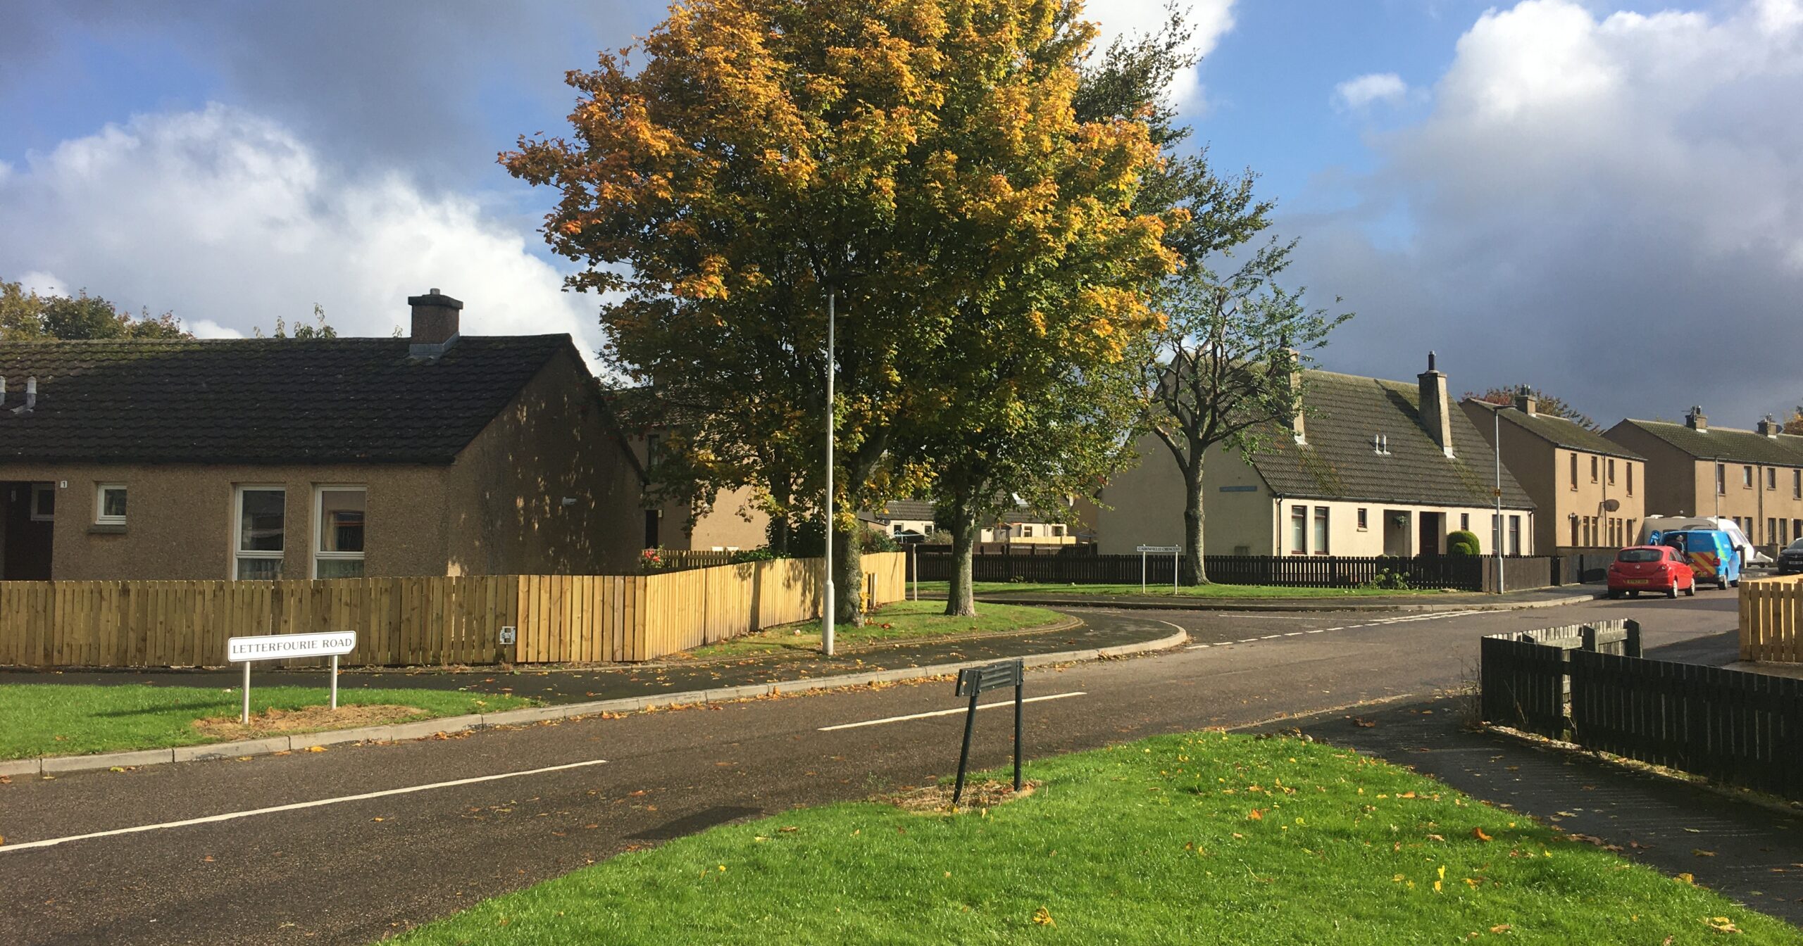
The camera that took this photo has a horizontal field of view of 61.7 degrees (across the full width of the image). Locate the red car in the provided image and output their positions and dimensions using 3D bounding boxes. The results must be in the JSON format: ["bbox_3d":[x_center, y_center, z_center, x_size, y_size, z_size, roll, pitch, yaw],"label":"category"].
[{"bbox_3d":[21.240,2.753,42.678,1.740,1.490,4.000,-1,-4,37],"label":"red car"}]

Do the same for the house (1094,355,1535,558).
[{"bbox_3d":[16.223,-0.295,58.152,16.260,8.300,8.430,3,-4,-38],"label":"house"}]

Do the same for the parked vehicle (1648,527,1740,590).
[{"bbox_3d":[28.097,3.091,53.056,1.920,1.970,4.900,-1,-4,37],"label":"parked vehicle"}]

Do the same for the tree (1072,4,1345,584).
[{"bbox_3d":[9.605,-5.517,47.839,8.800,18.000,8.400,1,-3,0],"label":"tree"}]

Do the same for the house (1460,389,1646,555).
[{"bbox_3d":[28.966,0.340,70.614,7.570,8.000,12.740,-2,-4,42],"label":"house"}]

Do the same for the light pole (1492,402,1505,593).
[{"bbox_3d":[16.618,0.727,41.507,0.650,5.200,0.200,-1,-4,36],"label":"light pole"}]

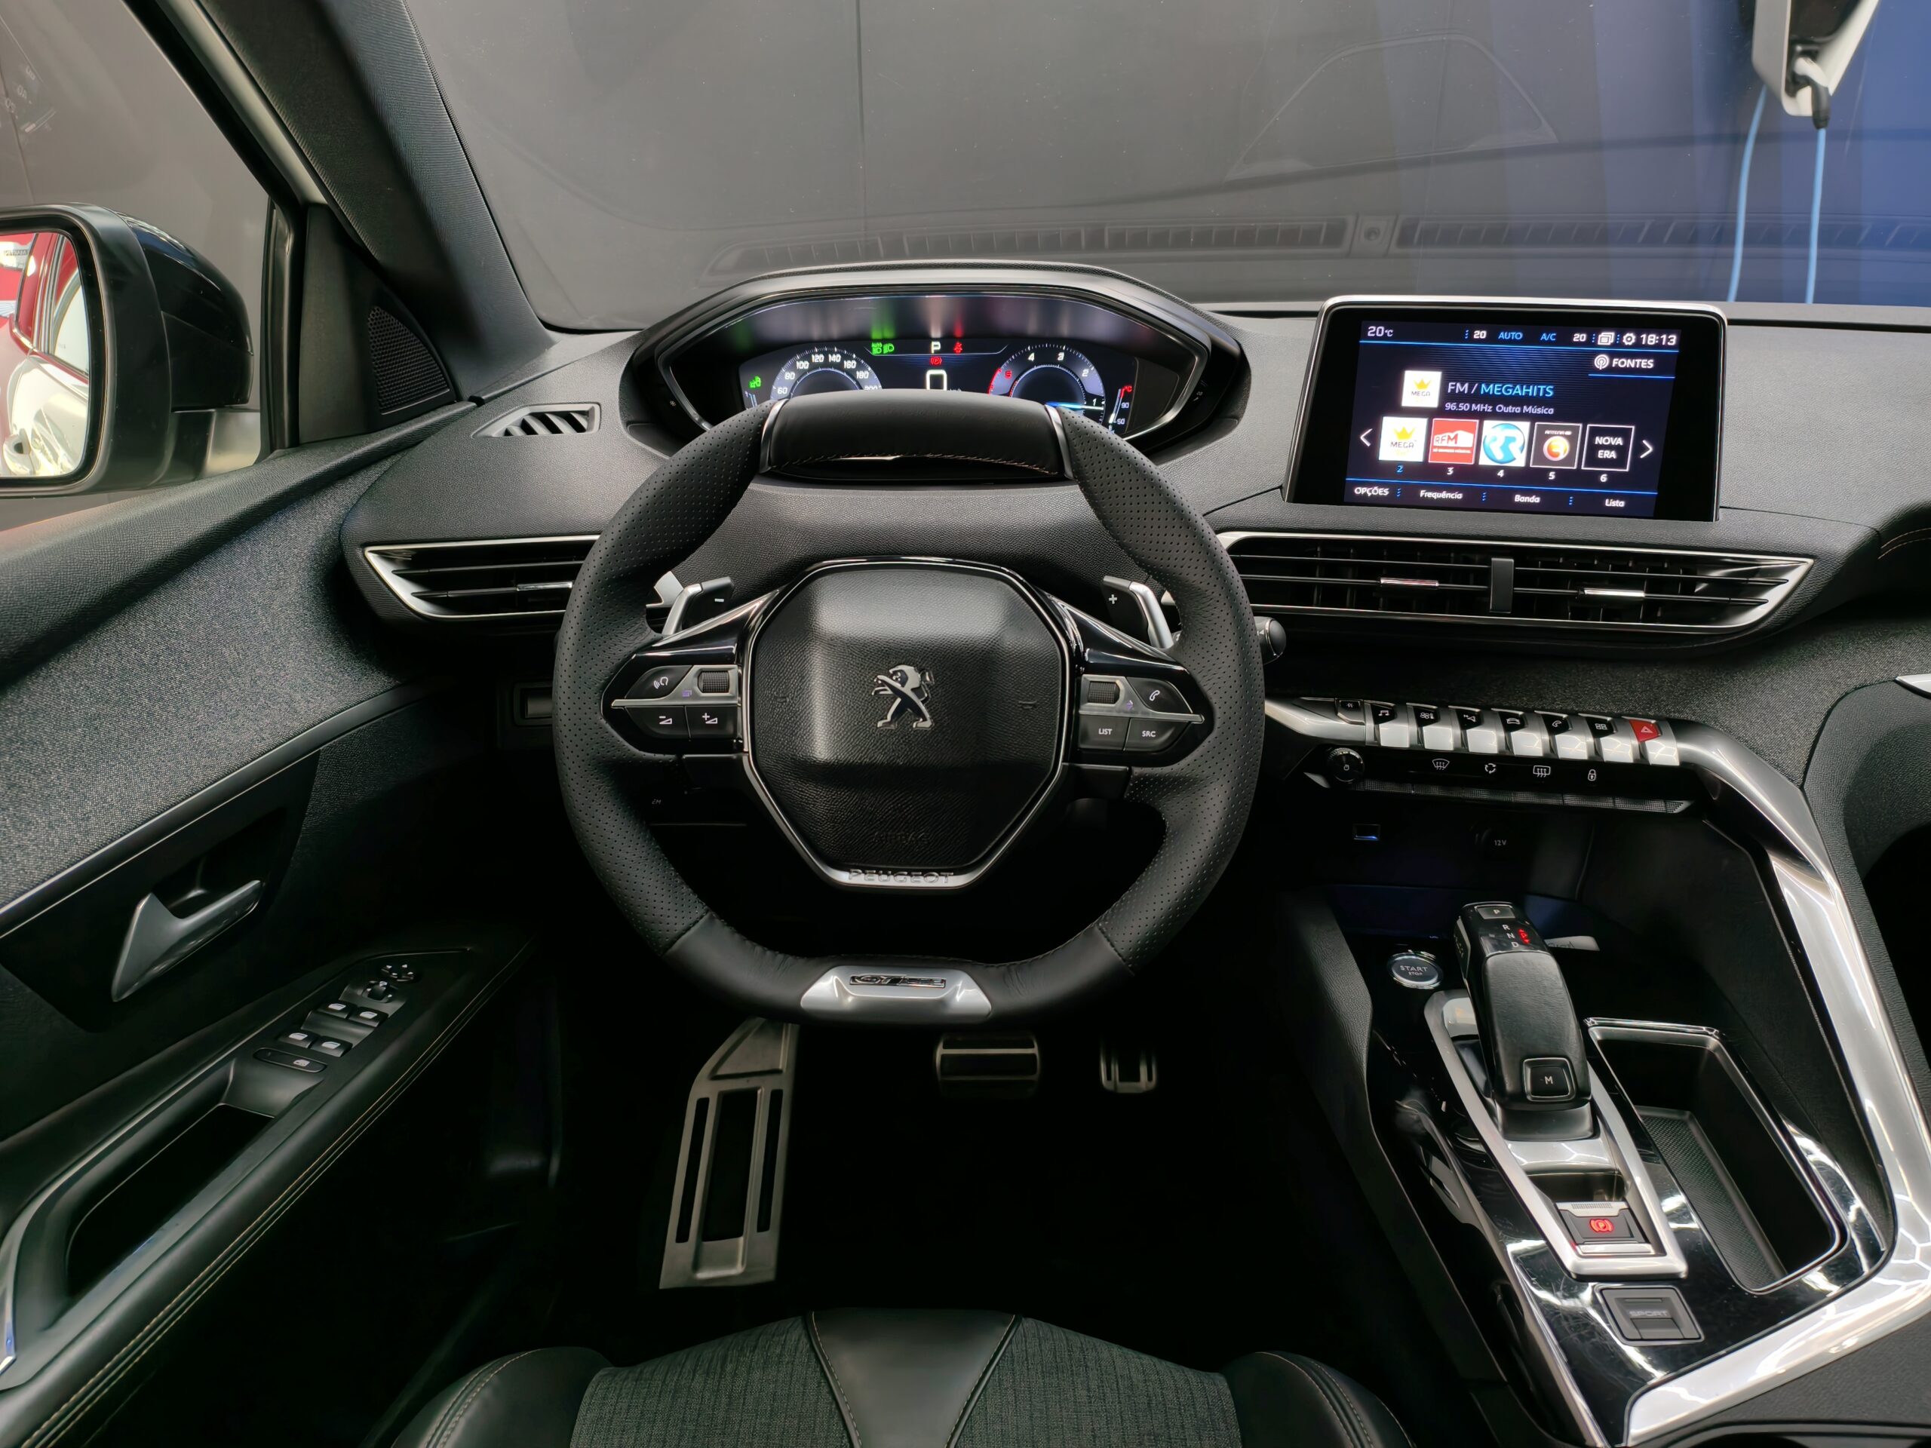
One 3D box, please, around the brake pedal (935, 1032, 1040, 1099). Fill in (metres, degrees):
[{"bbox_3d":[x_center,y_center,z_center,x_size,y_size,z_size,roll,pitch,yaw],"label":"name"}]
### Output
[{"bbox_3d":[0.021,0.312,1.175,0.095,0.060,0.030,1,-10,2],"label":"brake pedal"}]

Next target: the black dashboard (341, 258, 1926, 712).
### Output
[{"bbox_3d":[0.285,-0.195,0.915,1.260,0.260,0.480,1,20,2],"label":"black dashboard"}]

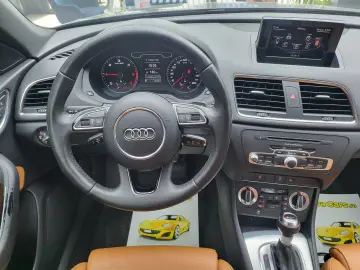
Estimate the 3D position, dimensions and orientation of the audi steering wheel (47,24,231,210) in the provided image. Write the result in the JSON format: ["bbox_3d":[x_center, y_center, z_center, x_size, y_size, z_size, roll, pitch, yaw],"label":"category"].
[{"bbox_3d":[-0.087,-0.032,0.530,0.372,0.370,0.090,2,8,1],"label":"audi steering wheel"}]

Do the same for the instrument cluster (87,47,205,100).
[{"bbox_3d":[-0.094,-0.169,0.690,0.320,0.145,0.070,2,9,2],"label":"instrument cluster"}]

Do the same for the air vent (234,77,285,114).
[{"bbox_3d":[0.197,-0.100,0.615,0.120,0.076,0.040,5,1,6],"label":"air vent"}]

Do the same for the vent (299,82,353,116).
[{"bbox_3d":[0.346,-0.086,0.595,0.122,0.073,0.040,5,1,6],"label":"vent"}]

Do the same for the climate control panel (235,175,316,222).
[{"bbox_3d":[0.249,0.166,0.650,0.188,0.090,0.040,4,8,8],"label":"climate control panel"}]

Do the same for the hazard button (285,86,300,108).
[{"bbox_3d":[0.270,-0.090,0.600,0.033,0.050,0.020,5,1,6],"label":"hazard button"}]

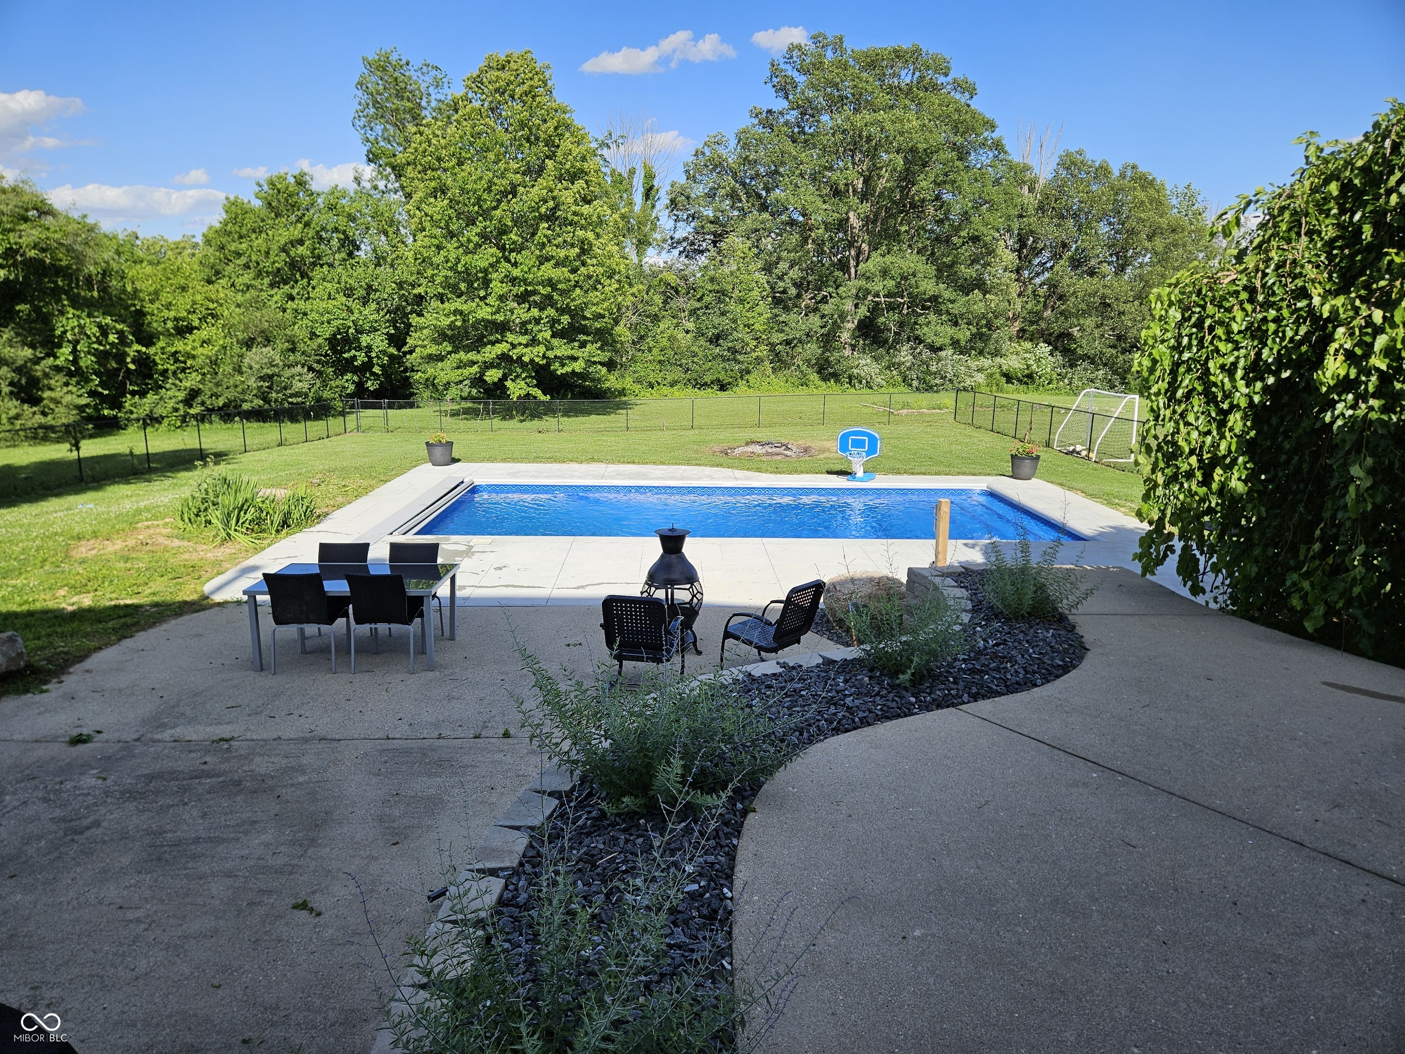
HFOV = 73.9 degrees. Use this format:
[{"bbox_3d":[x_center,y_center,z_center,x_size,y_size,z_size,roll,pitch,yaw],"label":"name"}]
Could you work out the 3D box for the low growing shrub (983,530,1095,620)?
[{"bbox_3d":[2.401,0.330,6.697,0.760,0.580,0.660,0,12,-2],"label":"low growing shrub"}]

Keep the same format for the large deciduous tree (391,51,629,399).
[{"bbox_3d":[-9.427,-14.150,45.775,12.000,17.200,11.500,0,12,-2],"label":"large deciduous tree"}]

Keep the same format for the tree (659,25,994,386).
[{"bbox_3d":[8.651,-19.508,58.567,21.500,22.000,18.000,0,12,-2],"label":"tree"}]

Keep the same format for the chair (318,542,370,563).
[{"bbox_3d":[-3.509,0.668,8.945,0.530,0.910,0.640,0,12,-2],"label":"chair"}]

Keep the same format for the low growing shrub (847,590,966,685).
[{"bbox_3d":[1.224,0.629,5.594,0.680,0.450,0.620,0,12,-2],"label":"low growing shrub"}]

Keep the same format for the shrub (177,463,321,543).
[{"bbox_3d":[-6.851,-0.424,14.090,2.050,0.830,1.500,0,12,-2],"label":"shrub"}]

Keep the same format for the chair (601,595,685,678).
[{"bbox_3d":[-0.501,0.962,7.894,0.620,0.860,0.660,4,12,13],"label":"chair"}]

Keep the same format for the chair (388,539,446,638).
[{"bbox_3d":[-2.825,0.671,8.980,0.530,0.910,0.640,0,12,-2],"label":"chair"}]

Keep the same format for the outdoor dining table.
[{"bbox_3d":[-3.193,0.818,8.691,1.600,0.730,0.960,0,12,-2],"label":"outdoor dining table"}]

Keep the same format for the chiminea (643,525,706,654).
[{"bbox_3d":[-0.286,0.595,8.806,0.600,1.210,0.600,1,12,0],"label":"chiminea"}]

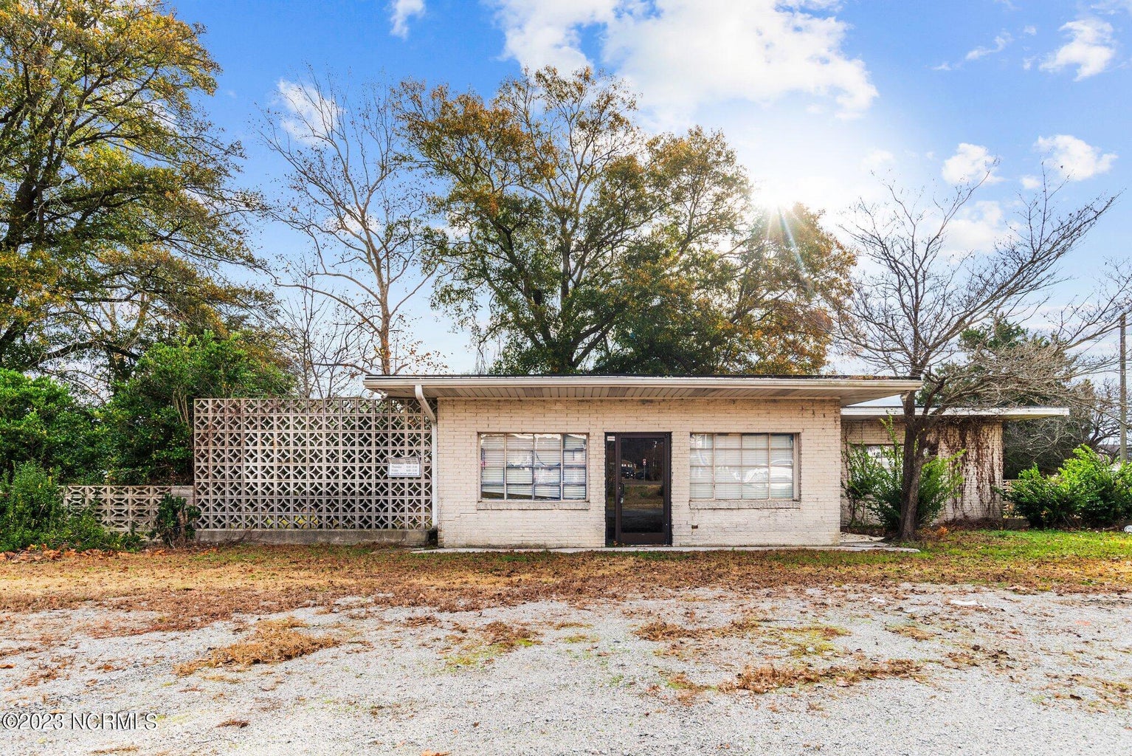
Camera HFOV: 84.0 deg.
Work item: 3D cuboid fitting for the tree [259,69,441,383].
[{"bbox_3d":[-8.200,-3.600,24.000,7.000,16.200,6.800,0,-4,0],"label":"tree"}]

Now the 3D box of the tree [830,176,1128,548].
[{"bbox_3d":[8.300,-0.350,12.500,5.700,7.300,5.200,0,-4,0],"label":"tree"}]

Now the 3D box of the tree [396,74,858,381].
[{"bbox_3d":[2.300,-4.000,25.000,17.300,16.800,14.500,0,-4,0],"label":"tree"}]

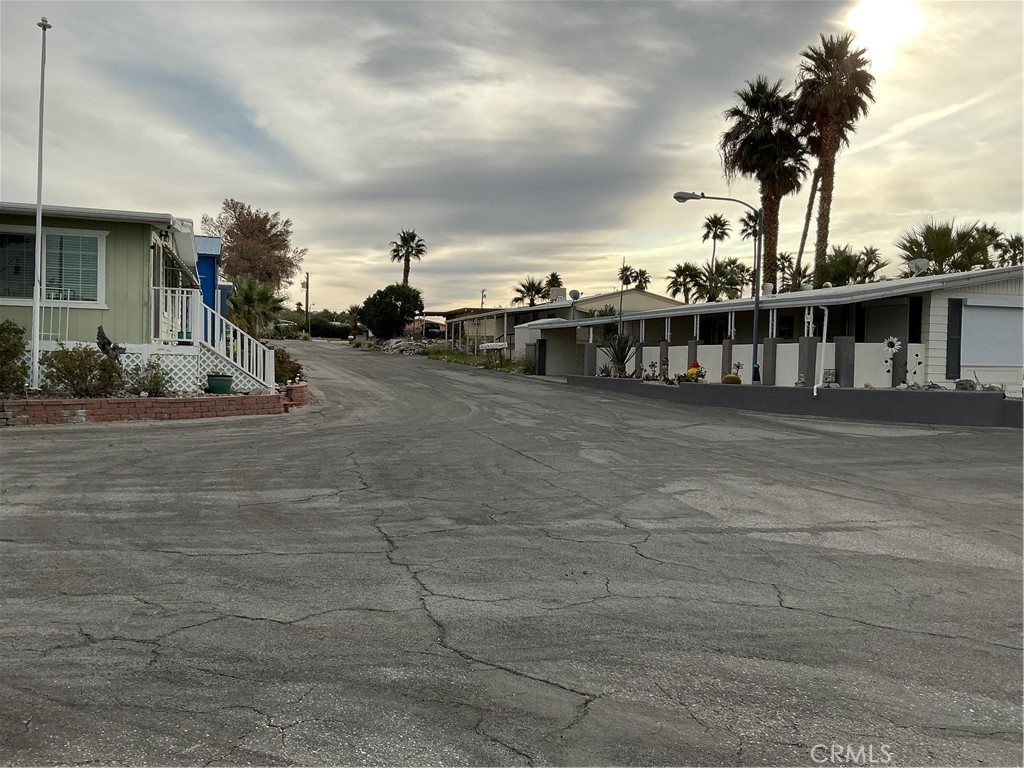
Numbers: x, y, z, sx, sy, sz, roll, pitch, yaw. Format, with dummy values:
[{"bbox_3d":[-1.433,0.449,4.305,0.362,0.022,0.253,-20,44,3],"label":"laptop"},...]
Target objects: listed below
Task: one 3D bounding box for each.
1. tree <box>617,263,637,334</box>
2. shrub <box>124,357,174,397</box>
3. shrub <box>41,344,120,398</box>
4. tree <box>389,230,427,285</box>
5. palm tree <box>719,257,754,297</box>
[{"bbox_3d":[15.797,-10.345,115.204,2.800,12.500,2.800,1,2,0],"label":"tree"},{"bbox_3d":[-6.171,-0.128,14.100,0.820,0.680,0.750,1,1,-19],"label":"shrub"},{"bbox_3d":[-7.432,-0.233,14.300,1.400,0.898,1.250,1,2,0],"label":"shrub"},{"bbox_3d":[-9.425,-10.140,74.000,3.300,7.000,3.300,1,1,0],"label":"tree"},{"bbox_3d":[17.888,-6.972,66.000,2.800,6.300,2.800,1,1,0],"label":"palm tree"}]

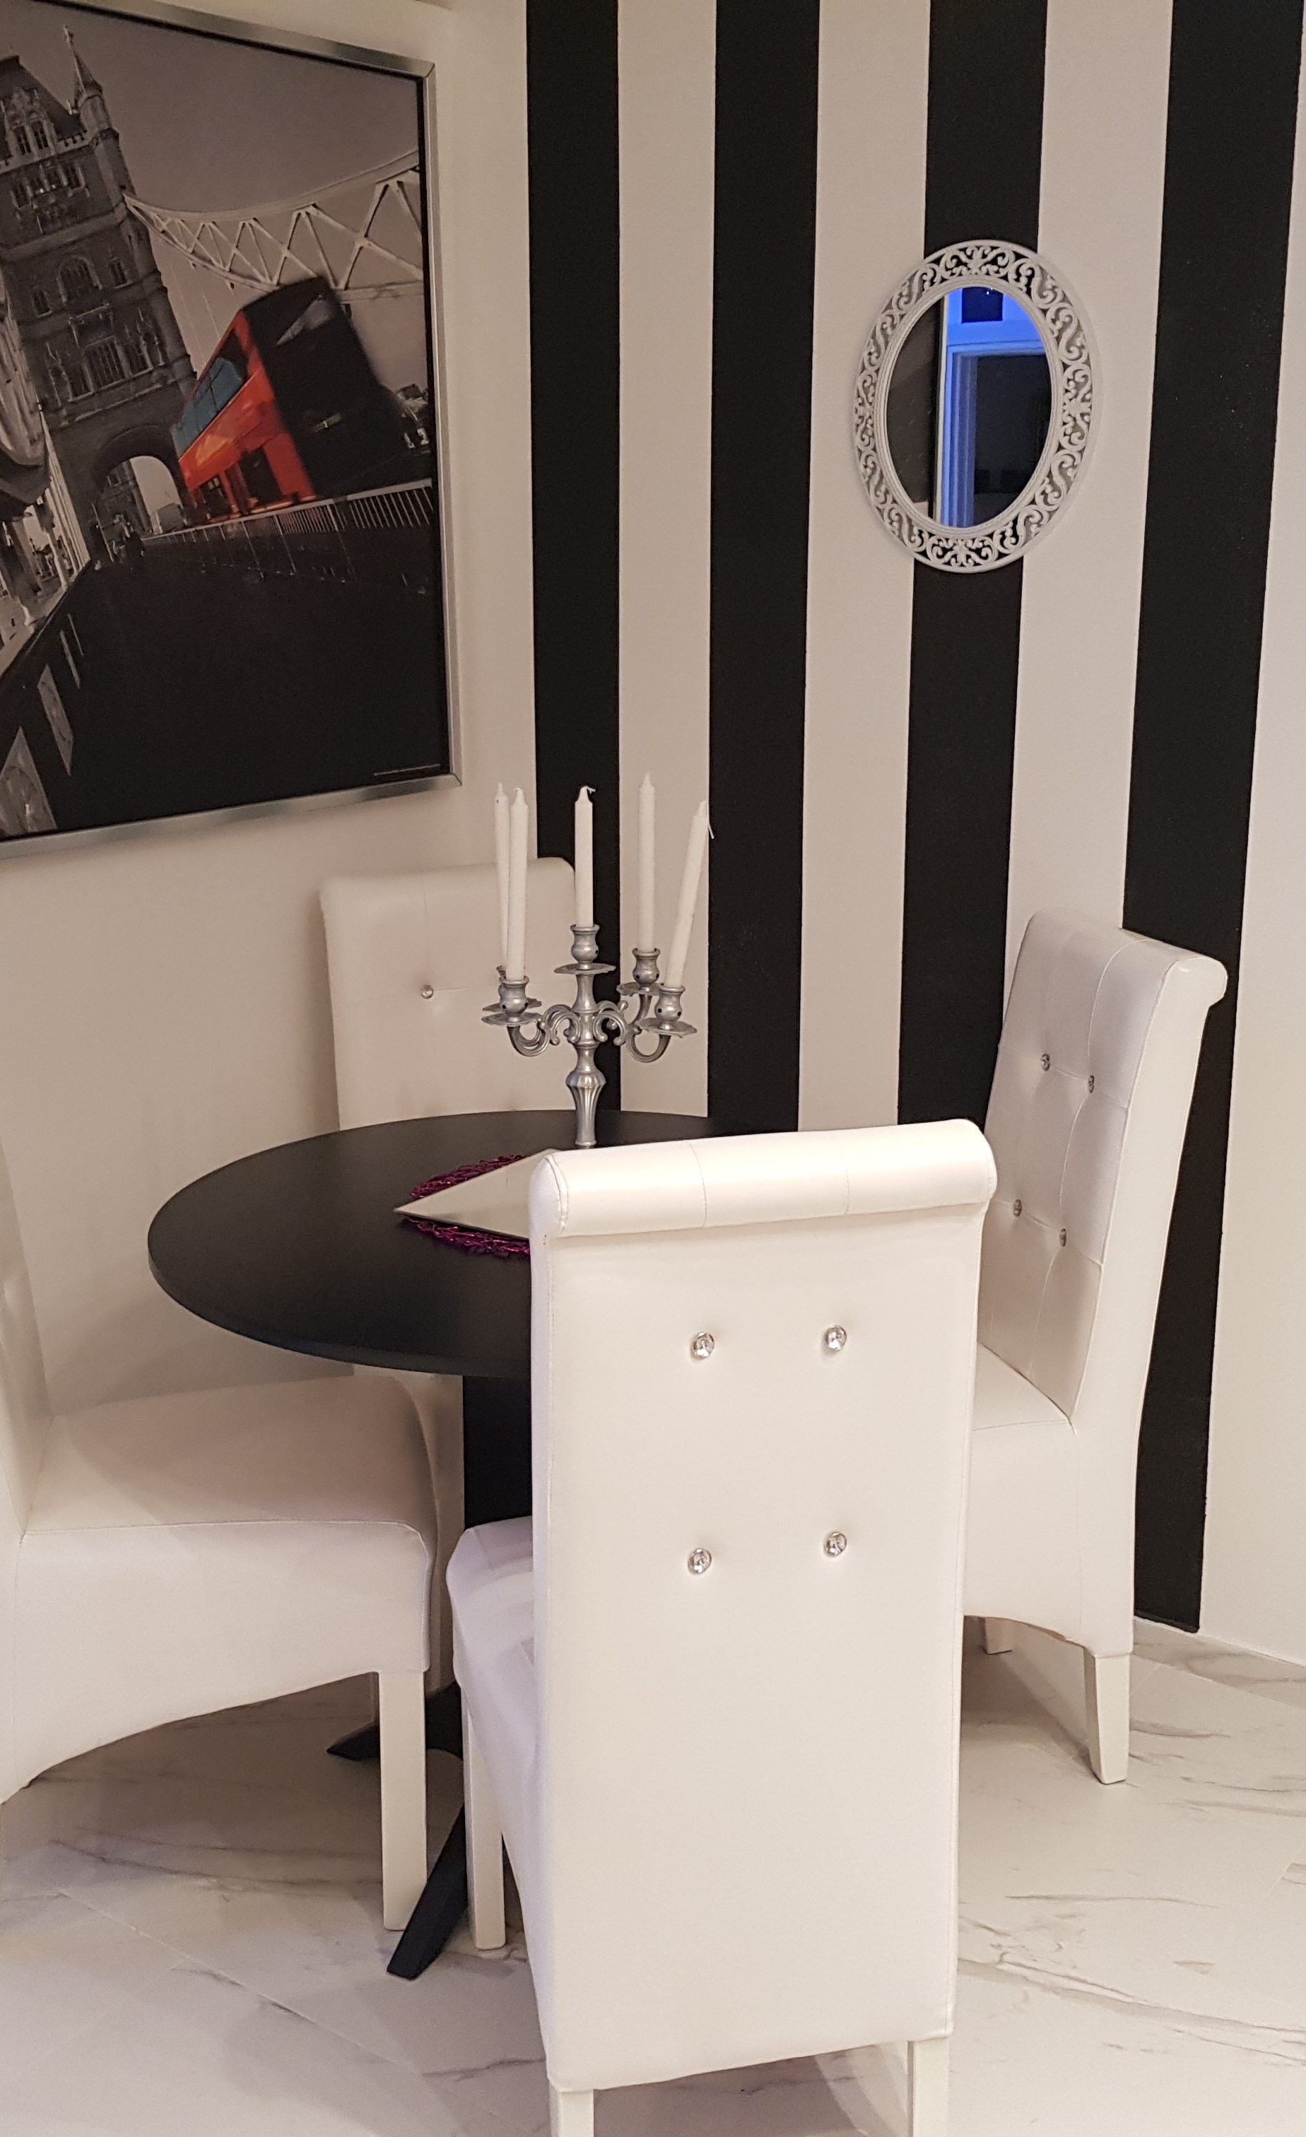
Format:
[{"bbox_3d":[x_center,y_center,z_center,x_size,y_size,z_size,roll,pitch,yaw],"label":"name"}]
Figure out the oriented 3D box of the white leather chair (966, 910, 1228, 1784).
[{"bbox_3d":[0.314,0.354,2.623,0.576,1.025,0.415,-4,14,-17],"label":"white leather chair"}]

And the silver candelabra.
[{"bbox_3d":[-0.077,-0.019,2.476,0.250,0.300,0.250,9,16,34],"label":"silver candelabra"}]

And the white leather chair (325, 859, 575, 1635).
[{"bbox_3d":[-0.205,0.263,3.005,0.415,1.025,0.575,-5,14,-21],"label":"white leather chair"}]

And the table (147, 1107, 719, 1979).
[{"bbox_3d":[-0.098,0.529,2.456,0.900,0.759,0.900,9,16,34],"label":"table"}]

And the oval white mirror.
[{"bbox_3d":[0.401,-0.846,2.746,0.337,0.405,0.022,9,16,34],"label":"oval white mirror"}]

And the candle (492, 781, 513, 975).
[{"bbox_3d":[-0.175,-0.205,2.490,0.020,0.235,0.020,0,13,0],"label":"candle"}]

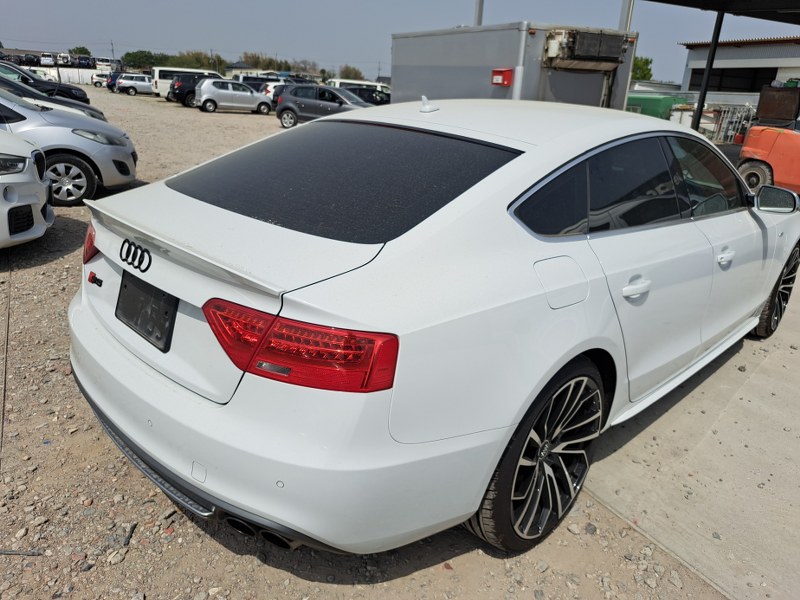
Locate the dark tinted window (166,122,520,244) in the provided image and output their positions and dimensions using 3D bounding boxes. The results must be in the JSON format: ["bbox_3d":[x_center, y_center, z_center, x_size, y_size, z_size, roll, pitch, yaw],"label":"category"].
[{"bbox_3d":[-0.236,-0.458,1.919,1.240,0.060,0.750,21,45,42],"label":"dark tinted window"}]

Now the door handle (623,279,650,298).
[{"bbox_3d":[0.739,-0.040,1.736,0.205,0.042,0.050,-16,26,-43],"label":"door handle"}]

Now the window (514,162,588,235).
[{"bbox_3d":[0.461,-0.274,1.596,0.410,0.220,0.050,-7,-1,-37],"label":"window"}]

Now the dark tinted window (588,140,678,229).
[{"bbox_3d":[0.781,-0.390,1.882,0.730,0.320,0.050,-16,4,-42],"label":"dark tinted window"}]

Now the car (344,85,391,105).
[{"bbox_3d":[-2.278,-11.925,32.827,4.200,1.500,1.700,3,21,2],"label":"car"}]

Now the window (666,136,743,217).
[{"bbox_3d":[1.382,-0.549,2.444,0.800,0.340,0.050,-16,4,-42],"label":"window"}]

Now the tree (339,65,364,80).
[{"bbox_3d":[-6.888,-31.173,78.777,4.000,4.700,4.000,2,21,-1],"label":"tree"}]

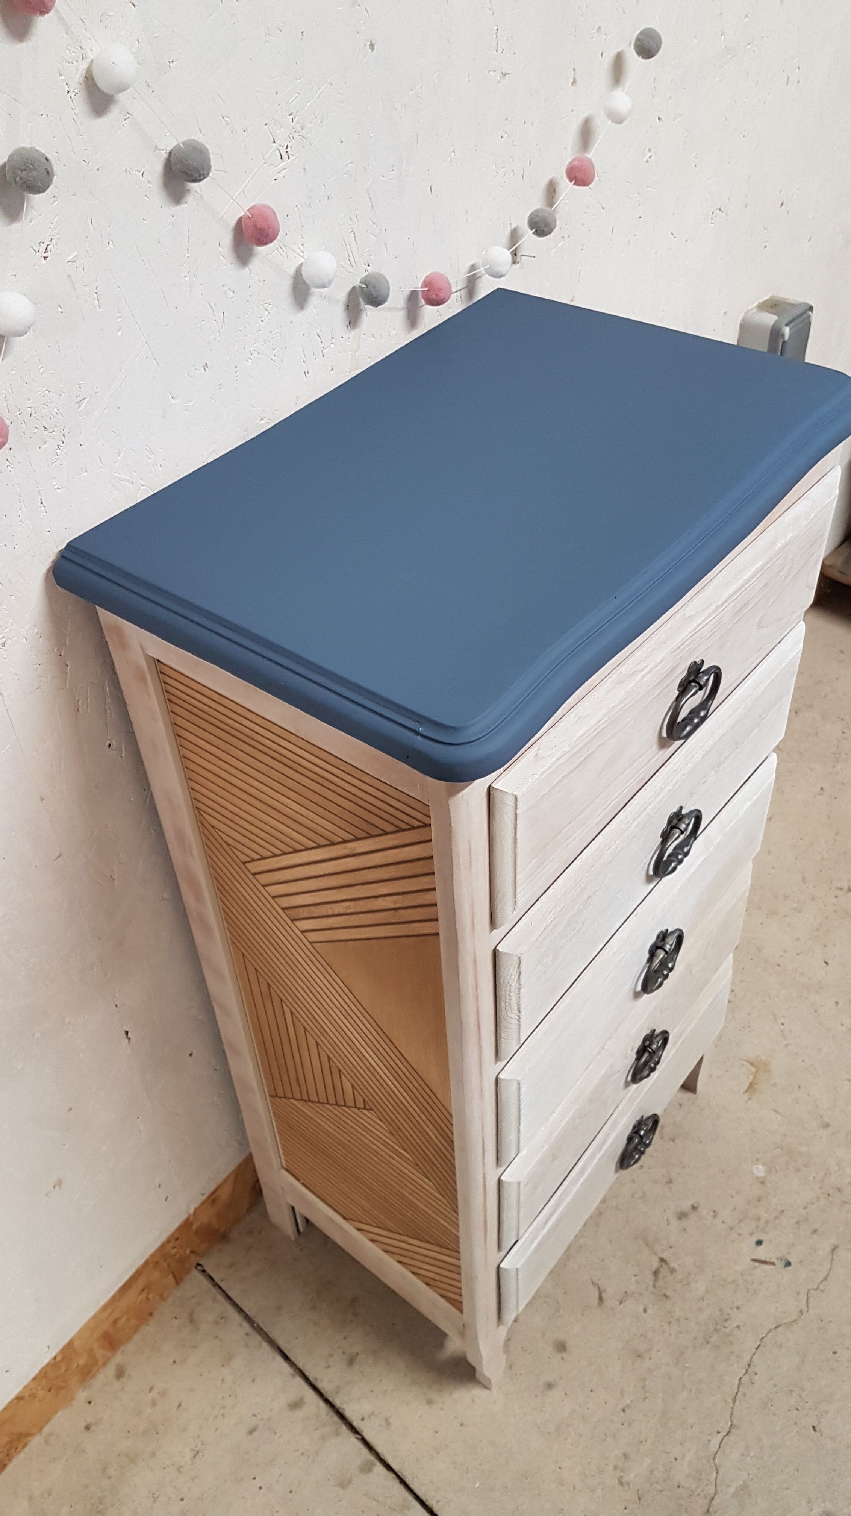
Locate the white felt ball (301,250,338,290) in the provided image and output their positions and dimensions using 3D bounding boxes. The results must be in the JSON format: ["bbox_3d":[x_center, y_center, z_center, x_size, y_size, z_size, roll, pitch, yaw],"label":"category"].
[{"bbox_3d":[-0.071,-0.327,0.763,0.023,0.023,0.023,-2,42,2],"label":"white felt ball"}]

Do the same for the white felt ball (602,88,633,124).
[{"bbox_3d":[0.168,-0.568,0.994,0.025,0.025,0.025,-2,42,2],"label":"white felt ball"}]

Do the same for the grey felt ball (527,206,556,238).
[{"bbox_3d":[0.096,-0.436,0.927,0.023,0.023,0.023,-2,42,2],"label":"grey felt ball"}]

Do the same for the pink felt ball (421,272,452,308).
[{"bbox_3d":[0.008,-0.353,0.859,0.024,0.024,0.024,-2,42,2],"label":"pink felt ball"}]

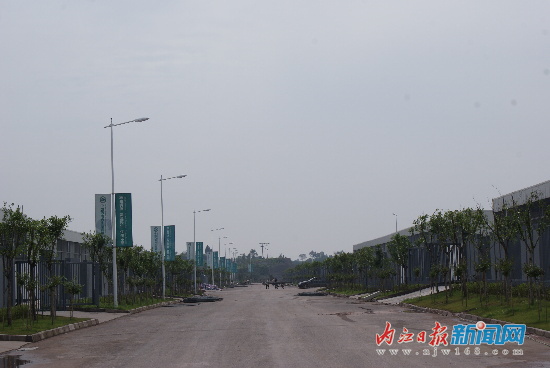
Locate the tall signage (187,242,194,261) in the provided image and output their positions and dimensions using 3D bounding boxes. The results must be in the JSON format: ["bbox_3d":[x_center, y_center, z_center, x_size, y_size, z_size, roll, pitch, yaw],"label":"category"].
[{"bbox_3d":[-9.901,8.320,148.000,0.830,2.830,0.080,-1,-4,-1],"label":"tall signage"}]

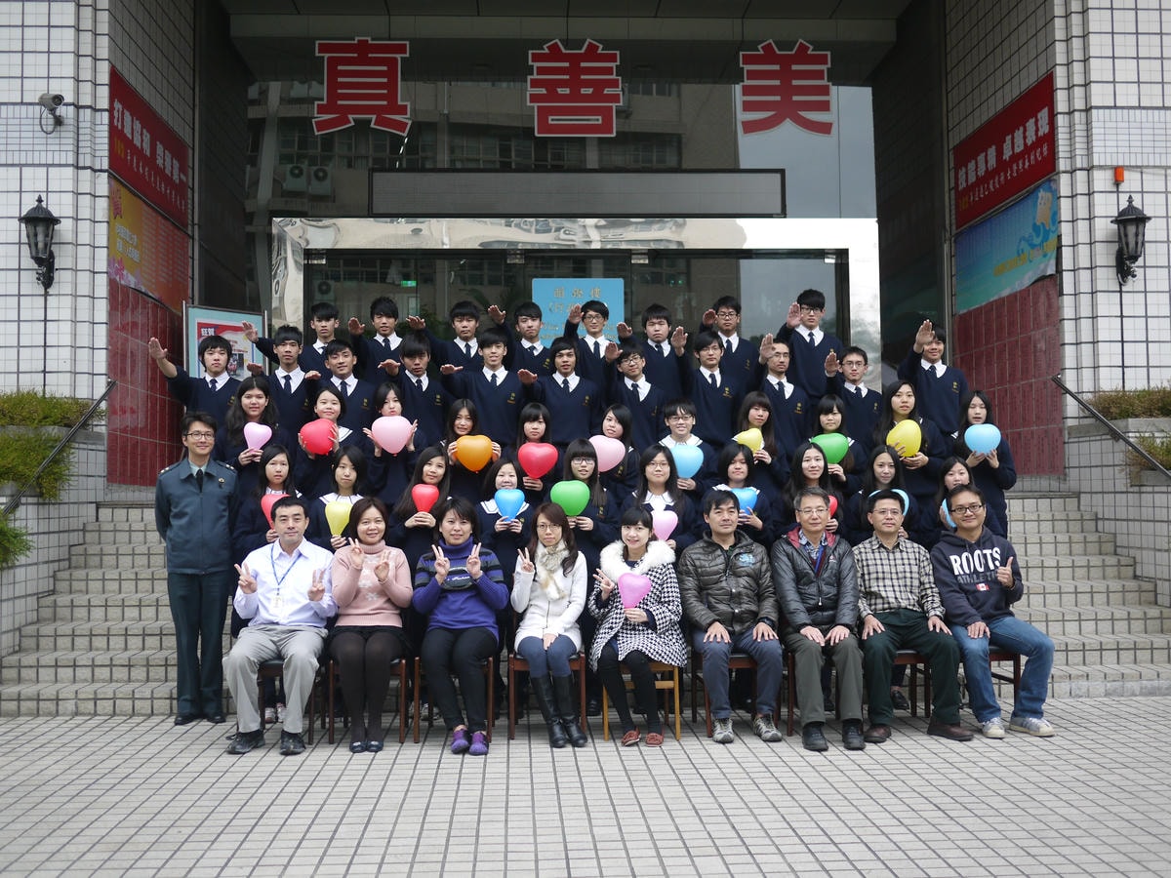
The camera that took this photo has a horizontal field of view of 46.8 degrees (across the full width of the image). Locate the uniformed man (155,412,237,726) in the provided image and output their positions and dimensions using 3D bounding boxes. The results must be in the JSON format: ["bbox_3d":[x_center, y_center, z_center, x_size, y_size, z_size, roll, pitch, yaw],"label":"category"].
[{"bbox_3d":[-2.207,0.738,7.700,0.470,1.740,0.310,0,-2,-6],"label":"uniformed man"}]

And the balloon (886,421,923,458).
[{"bbox_3d":[1.940,0.003,8.240,0.210,0.235,0.150,0,-2,0],"label":"balloon"}]

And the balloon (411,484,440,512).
[{"bbox_3d":[-0.884,0.338,7.500,0.152,0.175,0.115,0,-2,-3],"label":"balloon"}]

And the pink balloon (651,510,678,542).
[{"bbox_3d":[0.454,0.500,7.742,0.154,0.190,0.120,-1,-2,1],"label":"pink balloon"}]

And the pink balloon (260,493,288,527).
[{"bbox_3d":[-1.726,0.403,7.550,0.178,0.201,0.130,0,-2,-3],"label":"pink balloon"}]

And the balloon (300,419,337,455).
[{"bbox_3d":[-1.631,-0.012,8.261,0.221,0.221,0.160,0,-2,-8],"label":"balloon"}]

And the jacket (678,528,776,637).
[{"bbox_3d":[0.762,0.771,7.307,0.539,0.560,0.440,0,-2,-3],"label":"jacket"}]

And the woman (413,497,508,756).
[{"bbox_3d":[-0.648,0.930,6.990,0.500,1.270,0.740,0,-2,-3],"label":"woman"}]

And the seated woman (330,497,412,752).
[{"bbox_3d":[-1.126,0.951,7.173,0.430,1.273,0.720,0,-2,-8],"label":"seated woman"}]

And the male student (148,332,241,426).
[{"bbox_3d":[-2.481,0.174,8.720,0.560,1.710,0.520,0,-2,-5],"label":"male student"}]

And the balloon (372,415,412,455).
[{"bbox_3d":[-1.186,-0.021,8.285,0.241,0.239,0.170,0,-2,-6],"label":"balloon"}]

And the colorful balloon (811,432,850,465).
[{"bbox_3d":[1.485,0.059,8.220,0.235,0.205,0.150,0,-2,0],"label":"colorful balloon"}]

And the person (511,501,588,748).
[{"bbox_3d":[-0.190,0.948,7.100,0.420,1.235,0.600,0,-2,-3],"label":"person"}]

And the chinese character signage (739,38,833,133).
[{"bbox_3d":[2.037,-3.554,13.675,0.946,0.981,0.050,-1,-2,-3],"label":"chinese character signage"}]

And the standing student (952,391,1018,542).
[{"bbox_3d":[2.550,0.484,8.675,0.409,1.612,0.420,-1,-2,9],"label":"standing student"}]

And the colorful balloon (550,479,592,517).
[{"bbox_3d":[-0.089,0.342,7.719,0.228,0.211,0.160,-1,-2,-2],"label":"colorful balloon"}]

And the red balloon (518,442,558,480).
[{"bbox_3d":[-0.292,0.133,8.357,0.253,0.235,0.160,0,-2,-3],"label":"red balloon"}]

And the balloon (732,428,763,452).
[{"bbox_3d":[1.020,0.021,8.440,0.184,0.183,0.130,0,-2,-3],"label":"balloon"}]

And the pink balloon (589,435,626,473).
[{"bbox_3d":[0.134,0.093,8.350,0.226,0.229,0.160,-1,-2,-1],"label":"pink balloon"}]

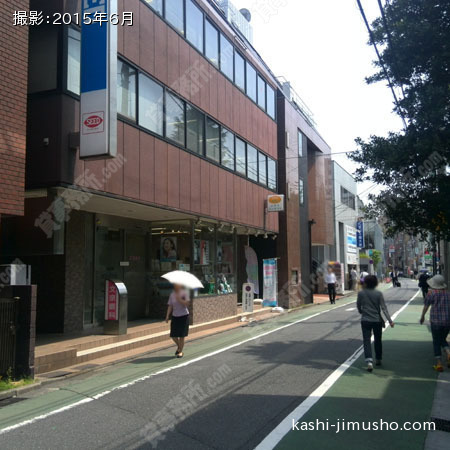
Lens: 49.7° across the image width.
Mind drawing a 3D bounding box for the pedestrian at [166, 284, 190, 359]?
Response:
[{"bbox_3d":[-0.954,1.908,9.850,0.480,1.570,0.330,-3,-5,23],"label":"pedestrian"}]

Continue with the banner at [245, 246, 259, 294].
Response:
[{"bbox_3d":[1.062,1.810,19.300,0.570,1.970,0.080,-3,-6,23],"label":"banner"}]

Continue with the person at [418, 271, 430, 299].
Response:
[{"bbox_3d":[11.939,3.556,29.000,0.600,1.660,0.400,-3,-5,23],"label":"person"}]

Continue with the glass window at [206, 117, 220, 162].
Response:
[{"bbox_3d":[-0.361,-2.587,14.728,0.100,1.292,0.978,-3,-6,23],"label":"glass window"}]

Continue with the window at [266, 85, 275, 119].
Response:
[{"bbox_3d":[1.915,-5.185,20.366,0.100,1.332,1.079,-3,-6,23],"label":"window"}]

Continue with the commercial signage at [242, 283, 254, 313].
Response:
[{"bbox_3d":[0.767,2.355,15.700,0.360,0.920,0.060,-3,-6,24],"label":"commercial signage"}]

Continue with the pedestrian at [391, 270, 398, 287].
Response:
[{"bbox_3d":[15.386,4.796,44.000,0.520,1.700,0.380,-3,-6,23],"label":"pedestrian"}]

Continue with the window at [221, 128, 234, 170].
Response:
[{"bbox_3d":[0.105,-2.500,16.067,0.100,1.230,1.094,-3,-5,23],"label":"window"}]

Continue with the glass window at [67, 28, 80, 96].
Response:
[{"bbox_3d":[-2.690,-3.023,9.465,0.100,1.230,1.083,-3,-5,23],"label":"glass window"}]

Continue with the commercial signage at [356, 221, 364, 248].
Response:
[{"bbox_3d":[11.045,0.789,39.500,0.520,2.150,0.200,-3,-6,23],"label":"commercial signage"}]

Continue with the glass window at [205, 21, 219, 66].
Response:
[{"bbox_3d":[-0.407,-5.540,14.867,0.100,1.030,1.004,-3,-6,24],"label":"glass window"}]

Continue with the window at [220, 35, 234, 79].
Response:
[{"bbox_3d":[0.091,-5.497,15.995,0.100,1.105,1.165,-3,-6,24],"label":"window"}]

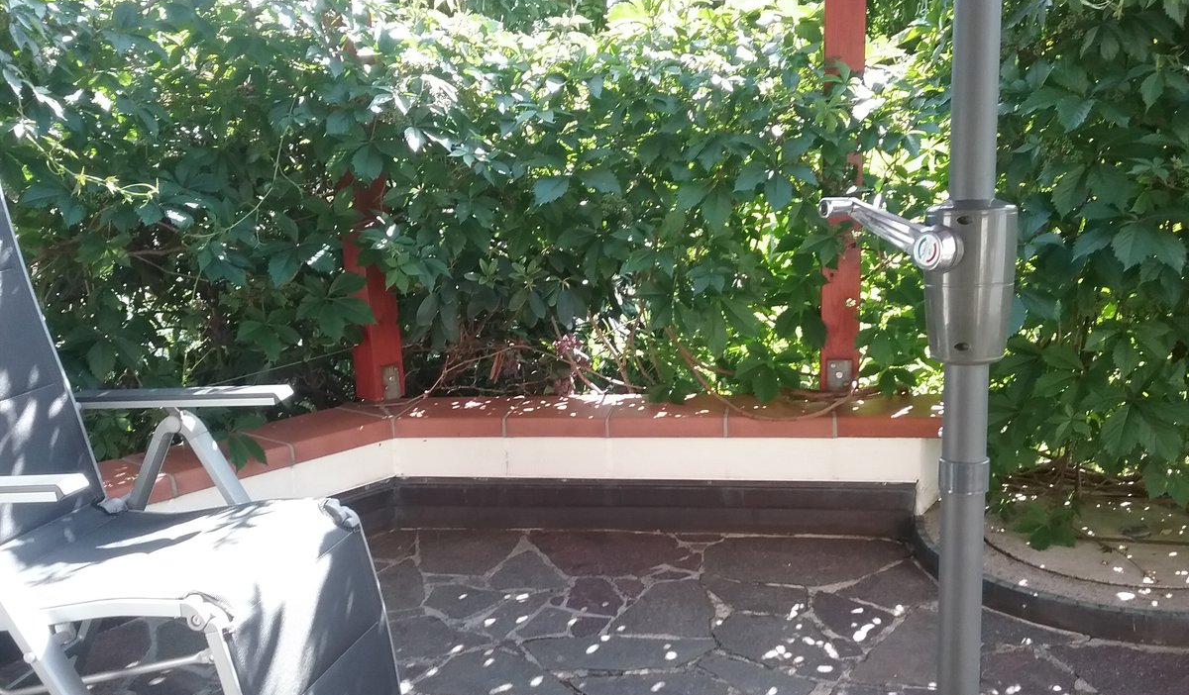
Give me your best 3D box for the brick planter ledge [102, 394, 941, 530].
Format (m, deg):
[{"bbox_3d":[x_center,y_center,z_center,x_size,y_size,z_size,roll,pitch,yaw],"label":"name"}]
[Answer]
[{"bbox_3d":[-0.143,0.380,2.783,2.255,0.324,0.825,-2,12,5],"label":"brick planter ledge"}]

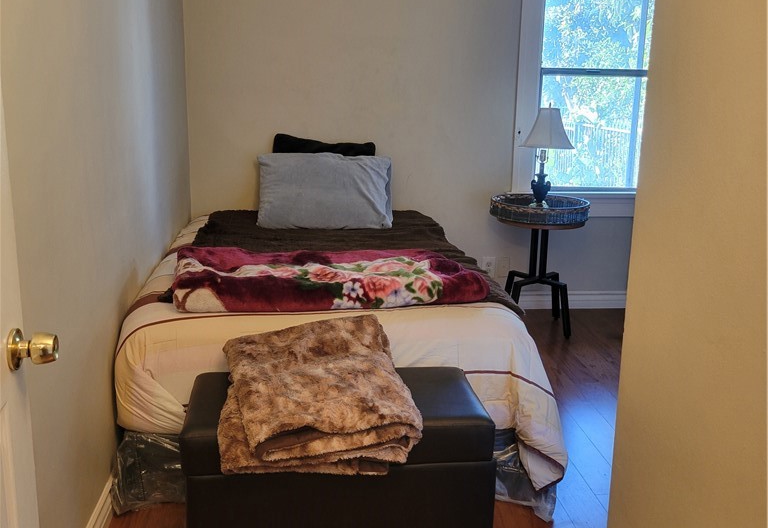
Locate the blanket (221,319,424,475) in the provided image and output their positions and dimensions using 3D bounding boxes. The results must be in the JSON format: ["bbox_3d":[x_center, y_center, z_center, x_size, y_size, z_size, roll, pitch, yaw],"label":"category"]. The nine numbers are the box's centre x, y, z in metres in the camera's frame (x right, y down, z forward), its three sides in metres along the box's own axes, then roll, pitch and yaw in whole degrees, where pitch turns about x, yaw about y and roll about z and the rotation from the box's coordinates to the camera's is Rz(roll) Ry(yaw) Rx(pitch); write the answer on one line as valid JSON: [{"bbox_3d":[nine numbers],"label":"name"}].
[{"bbox_3d":[-0.189,0.339,2.108,0.510,0.280,0.470,0,13,-6],"label":"blanket"}]

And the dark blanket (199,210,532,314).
[{"bbox_3d":[-0.223,-0.034,3.288,1.240,0.130,1.850,0,13,-6],"label":"dark blanket"}]

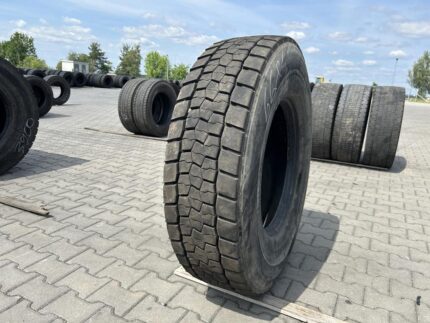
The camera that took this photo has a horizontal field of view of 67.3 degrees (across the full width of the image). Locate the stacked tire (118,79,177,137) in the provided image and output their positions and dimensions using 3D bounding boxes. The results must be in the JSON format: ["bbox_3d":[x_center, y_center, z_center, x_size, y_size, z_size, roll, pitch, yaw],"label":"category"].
[{"bbox_3d":[-1.185,-0.967,5.857,0.600,1.010,1.010,9,14,24],"label":"stacked tire"}]

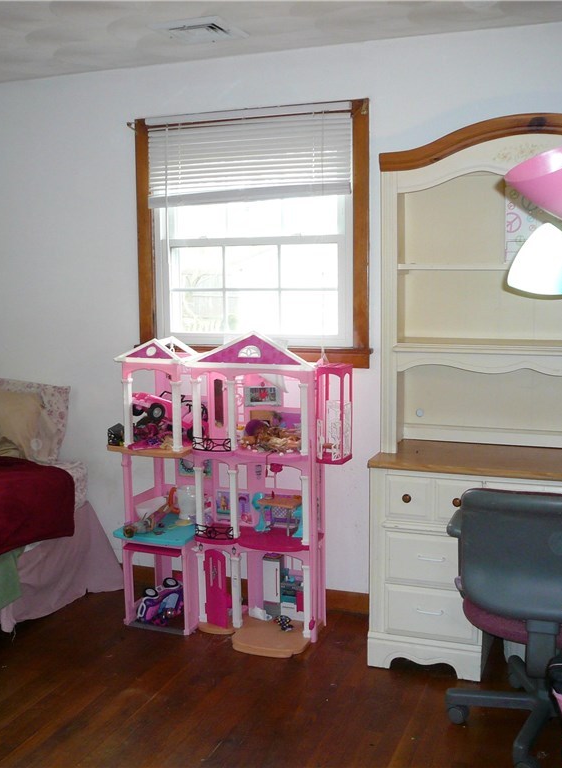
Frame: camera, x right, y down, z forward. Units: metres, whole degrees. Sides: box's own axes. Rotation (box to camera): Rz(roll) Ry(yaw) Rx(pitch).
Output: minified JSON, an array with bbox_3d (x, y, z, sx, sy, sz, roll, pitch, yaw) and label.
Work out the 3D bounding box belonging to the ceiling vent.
[{"bbox_3d":[-0.293,-1.282,2.982,0.273,0.028,0.263,2,8,20],"label":"ceiling vent"}]

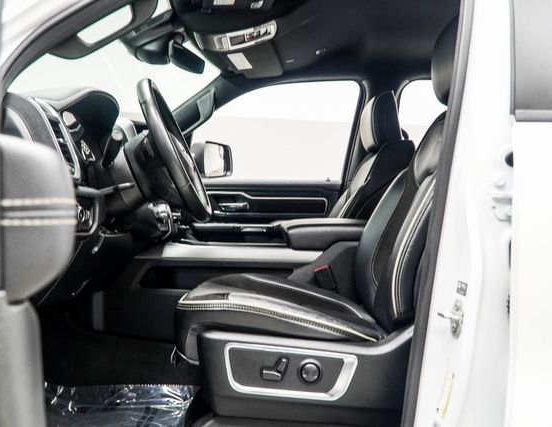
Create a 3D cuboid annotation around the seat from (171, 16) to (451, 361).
[{"bbox_3d":[0.165,-0.090,1.410,0.790,0.850,0.540,1,1,-3],"label":"seat"}]

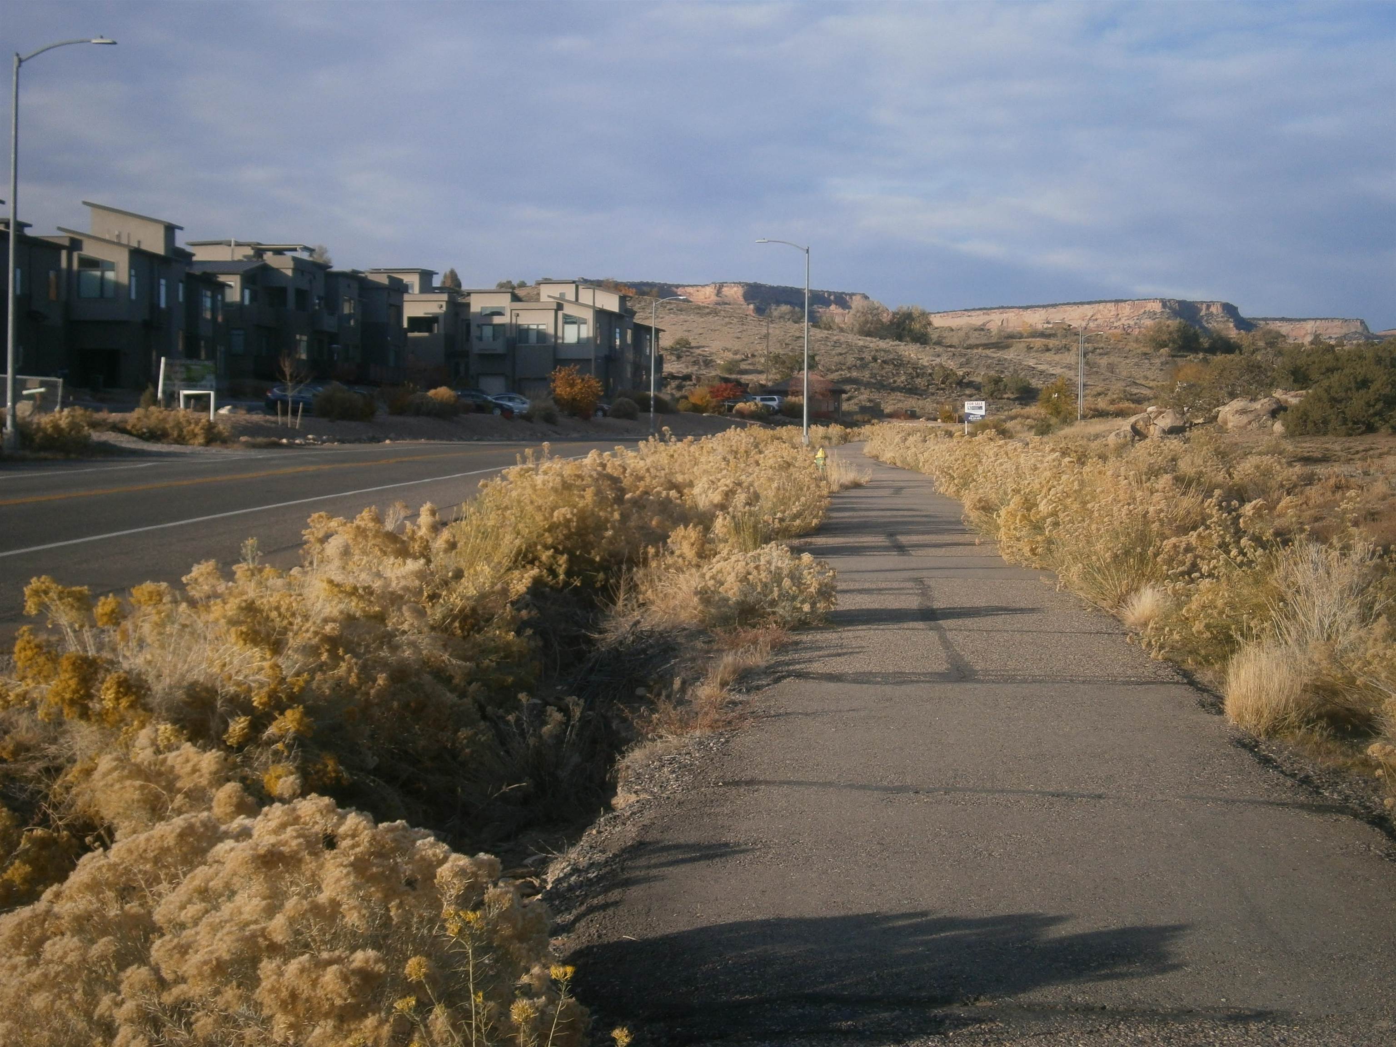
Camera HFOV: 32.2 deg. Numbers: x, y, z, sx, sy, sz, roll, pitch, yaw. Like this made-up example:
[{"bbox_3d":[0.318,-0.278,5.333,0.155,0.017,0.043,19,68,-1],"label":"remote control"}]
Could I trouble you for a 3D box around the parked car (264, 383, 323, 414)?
[{"bbox_3d":[-21.182,-6.621,130.000,4.500,1.600,1.800,1,2,7],"label":"parked car"}]

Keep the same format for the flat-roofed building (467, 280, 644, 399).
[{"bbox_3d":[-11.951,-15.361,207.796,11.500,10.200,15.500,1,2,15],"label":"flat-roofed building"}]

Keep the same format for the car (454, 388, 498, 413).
[{"bbox_3d":[-12.875,-6.923,139.000,4.500,1.550,1.800,1,2,8],"label":"car"}]

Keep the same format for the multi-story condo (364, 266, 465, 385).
[{"bbox_3d":[-21.709,-14.830,190.757,7.000,9.900,8.500,1,2,13],"label":"multi-story condo"}]

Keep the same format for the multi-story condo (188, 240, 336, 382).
[{"bbox_3d":[-29.222,-13.602,161.394,8.000,9.800,10.000,1,2,9],"label":"multi-story condo"}]

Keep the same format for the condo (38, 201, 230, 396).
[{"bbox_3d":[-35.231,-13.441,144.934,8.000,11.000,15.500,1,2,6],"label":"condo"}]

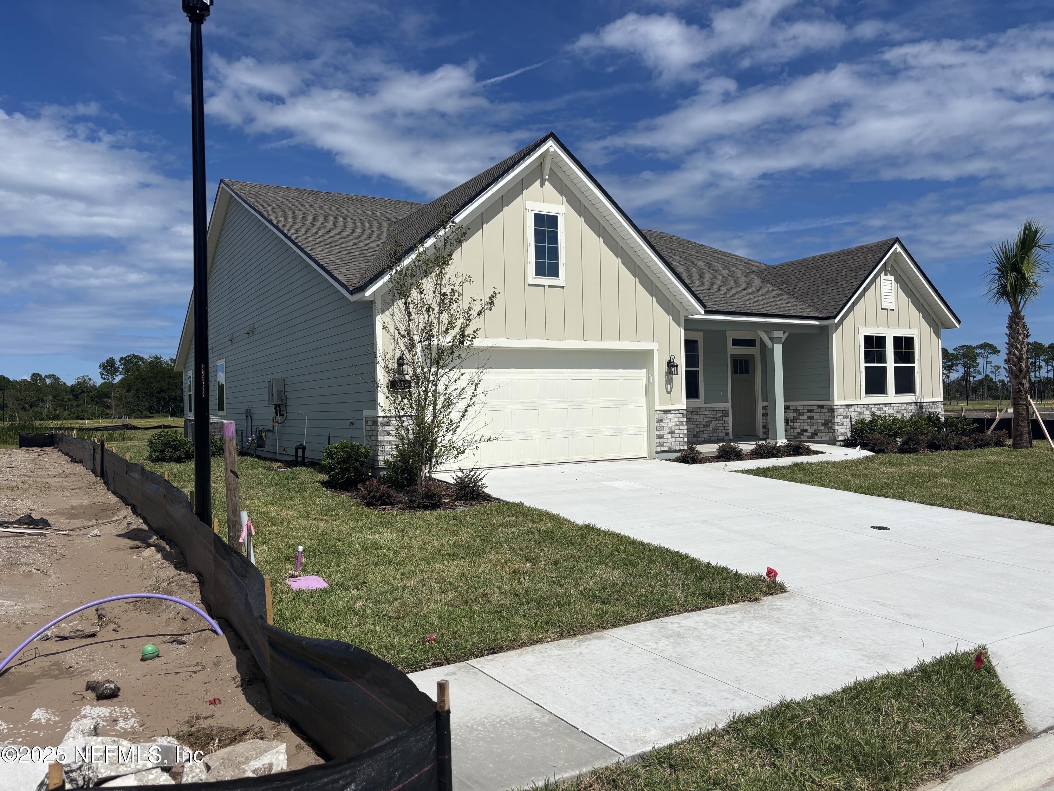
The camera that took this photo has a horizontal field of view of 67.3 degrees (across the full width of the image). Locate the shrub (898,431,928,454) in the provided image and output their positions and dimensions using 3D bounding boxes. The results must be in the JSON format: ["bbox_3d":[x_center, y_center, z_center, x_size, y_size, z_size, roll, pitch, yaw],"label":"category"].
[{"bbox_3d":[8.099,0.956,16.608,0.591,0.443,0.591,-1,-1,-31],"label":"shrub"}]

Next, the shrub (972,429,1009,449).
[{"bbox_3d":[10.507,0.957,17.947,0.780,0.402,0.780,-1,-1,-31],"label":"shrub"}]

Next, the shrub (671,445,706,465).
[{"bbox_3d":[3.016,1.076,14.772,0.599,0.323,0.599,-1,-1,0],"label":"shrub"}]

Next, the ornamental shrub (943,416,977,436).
[{"bbox_3d":[10.331,0.845,18.900,0.826,0.727,0.800,-1,-1,-31],"label":"ornamental shrub"}]

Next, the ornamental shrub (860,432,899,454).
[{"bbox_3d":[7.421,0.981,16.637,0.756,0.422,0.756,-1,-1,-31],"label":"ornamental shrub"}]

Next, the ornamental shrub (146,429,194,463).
[{"bbox_3d":[-8.328,1.152,18.568,1.100,0.738,1.000,-1,-1,-31],"label":"ornamental shrub"}]

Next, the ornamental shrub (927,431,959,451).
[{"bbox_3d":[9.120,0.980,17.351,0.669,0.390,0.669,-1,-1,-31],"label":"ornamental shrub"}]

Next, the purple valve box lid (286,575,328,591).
[{"bbox_3d":[-1.820,1.566,6.556,0.280,0.040,0.435,-1,-1,-30],"label":"purple valve box lid"}]

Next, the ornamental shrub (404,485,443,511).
[{"bbox_3d":[-1.318,1.303,10.100,0.483,0.326,0.480,-1,-1,0],"label":"ornamental shrub"}]

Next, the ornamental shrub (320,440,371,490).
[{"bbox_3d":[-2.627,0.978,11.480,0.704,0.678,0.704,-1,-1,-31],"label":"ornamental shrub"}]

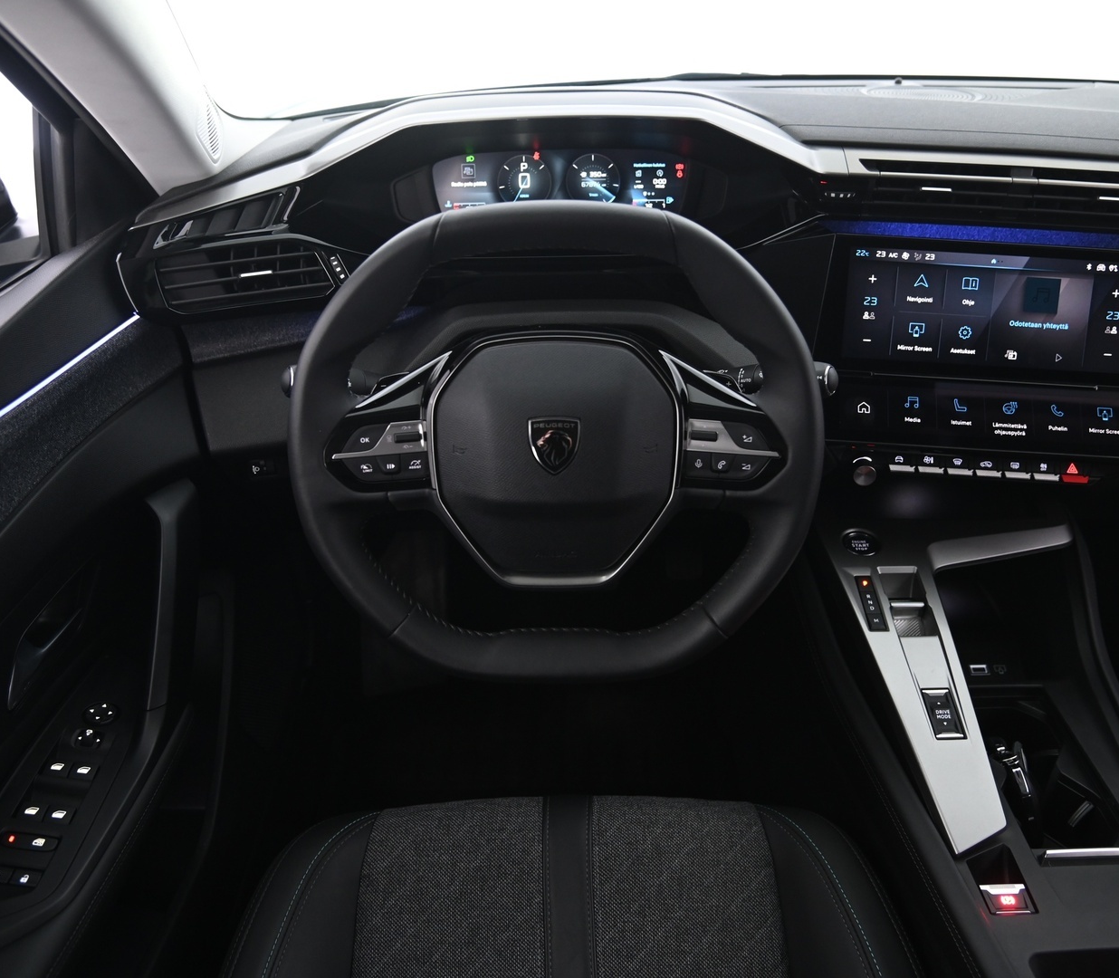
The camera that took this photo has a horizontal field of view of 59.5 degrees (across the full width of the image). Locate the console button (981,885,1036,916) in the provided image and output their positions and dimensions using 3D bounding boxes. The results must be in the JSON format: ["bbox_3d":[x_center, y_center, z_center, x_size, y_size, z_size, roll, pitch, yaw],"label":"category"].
[{"bbox_3d":[0.307,0.282,0.672,0.030,0.011,0.024,0,33,0],"label":"console button"}]

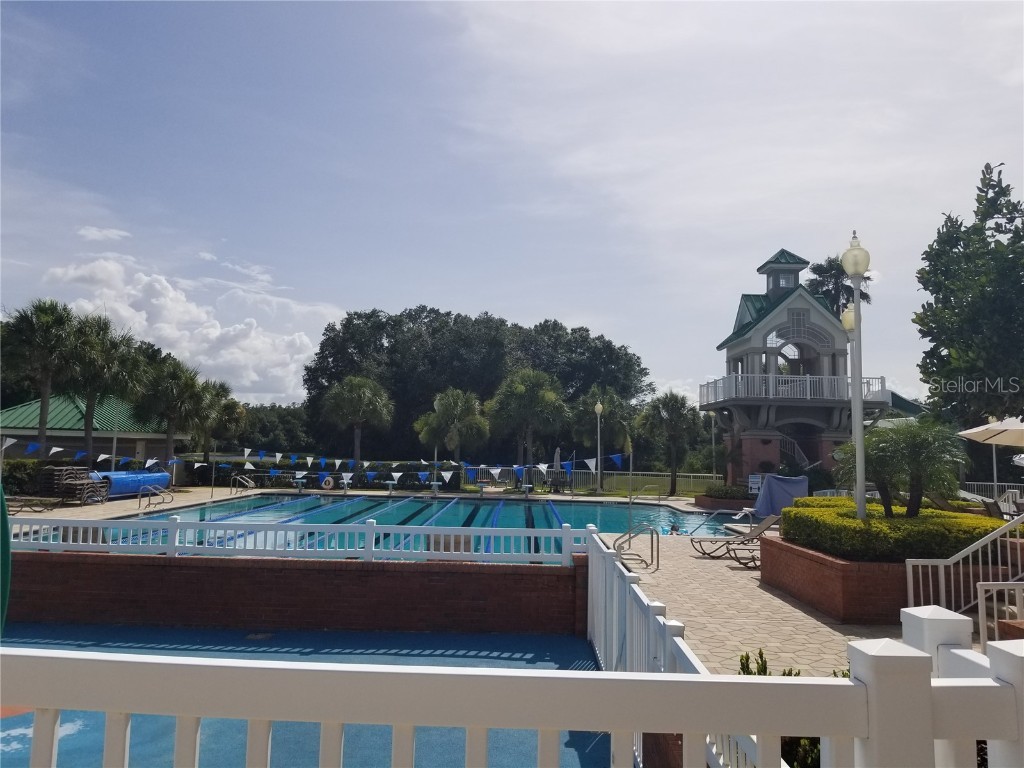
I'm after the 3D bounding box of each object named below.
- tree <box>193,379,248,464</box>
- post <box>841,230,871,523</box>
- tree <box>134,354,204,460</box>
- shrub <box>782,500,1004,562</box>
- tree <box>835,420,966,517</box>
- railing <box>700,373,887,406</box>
[{"bbox_3d":[-16.339,2.606,43.110,3.130,5.850,3.130,1,-5,1],"label":"tree"},{"bbox_3d":[5.307,0.123,11.778,0.430,5.040,0.430,1,-5,1],"label":"post"},{"bbox_3d":[-16.773,1.792,37.664,3.410,6.510,3.410,1,-5,1],"label":"tree"},{"bbox_3d":[6.150,2.399,12.780,3.100,0.560,5.000,1,-5,1],"label":"shrub"},{"bbox_3d":[6.509,1.650,12.842,2.208,2.080,2.208,1,-5,1],"label":"tree"},{"bbox_3d":[14.104,0.480,40.063,7.110,1.240,7.000,1,-5,1],"label":"railing"}]

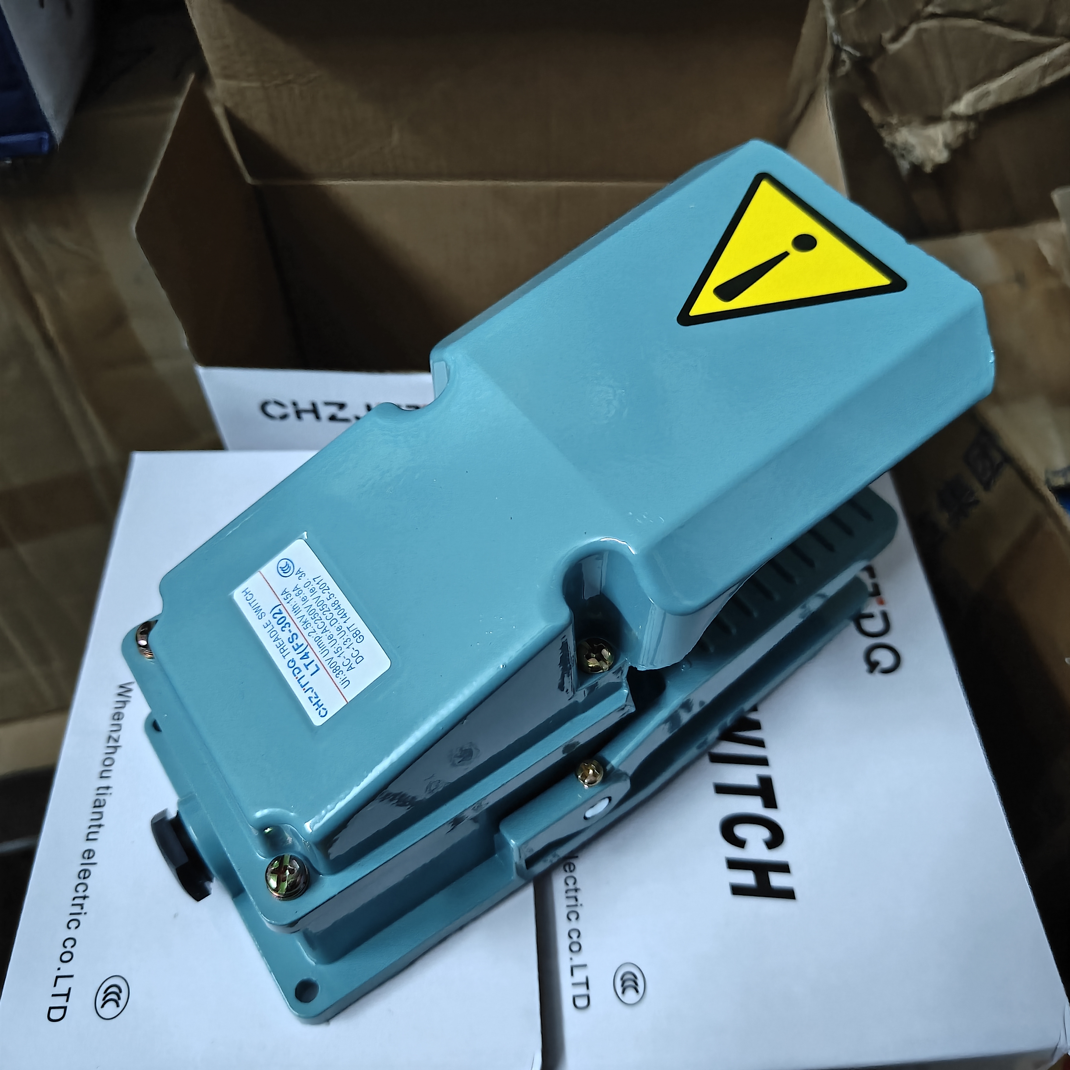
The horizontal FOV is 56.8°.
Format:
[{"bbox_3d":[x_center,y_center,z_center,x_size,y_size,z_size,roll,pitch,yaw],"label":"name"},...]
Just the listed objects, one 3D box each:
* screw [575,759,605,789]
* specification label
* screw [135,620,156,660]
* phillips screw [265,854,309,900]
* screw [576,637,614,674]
[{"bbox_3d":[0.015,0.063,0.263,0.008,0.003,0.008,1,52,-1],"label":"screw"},{"bbox_3d":[-0.052,0.021,0.227,0.021,0.001,0.043,-40,61,-4],"label":"specification label"},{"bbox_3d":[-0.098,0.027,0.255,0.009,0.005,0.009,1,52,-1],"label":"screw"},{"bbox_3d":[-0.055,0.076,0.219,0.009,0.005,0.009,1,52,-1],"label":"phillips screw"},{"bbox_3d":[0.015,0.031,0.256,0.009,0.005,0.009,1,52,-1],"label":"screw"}]

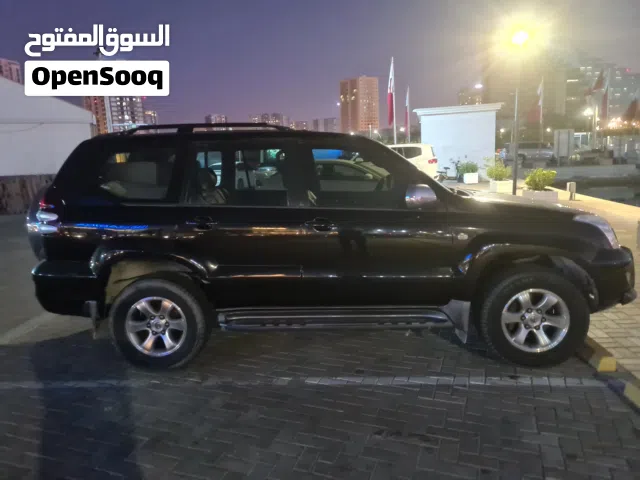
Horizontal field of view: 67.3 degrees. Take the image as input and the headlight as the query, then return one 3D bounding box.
[{"bbox_3d":[1.991,-0.048,3.473,0.420,0.250,0.320,-2,10,5],"label":"headlight"}]

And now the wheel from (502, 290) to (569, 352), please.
[{"bbox_3d":[1.540,0.561,3.496,0.465,0.465,0.200,-2,10,5],"label":"wheel"}]

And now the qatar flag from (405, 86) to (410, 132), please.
[{"bbox_3d":[9.859,-14.704,54.161,0.620,4.900,0.500,-1,9,11],"label":"qatar flag"}]

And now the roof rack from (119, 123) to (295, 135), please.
[{"bbox_3d":[-0.819,-0.923,4.244,1.380,0.110,1.220,-2,10,5],"label":"roof rack"}]

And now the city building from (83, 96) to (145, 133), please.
[{"bbox_3d":[-147.473,-78.217,347.791,36.000,57.600,28.000,-6,10,-22],"label":"city building"}]

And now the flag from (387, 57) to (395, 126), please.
[{"bbox_3d":[5.573,-11.739,38.000,0.600,5.530,0.450,-3,10,0],"label":"flag"}]

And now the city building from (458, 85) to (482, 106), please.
[{"bbox_3d":[158.050,-127.439,505.759,25.000,67.600,25.000,0,10,17],"label":"city building"}]

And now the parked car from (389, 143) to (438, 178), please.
[{"bbox_3d":[2.381,-2.845,19.646,4.850,1.870,1.930,1,10,17],"label":"parked car"}]

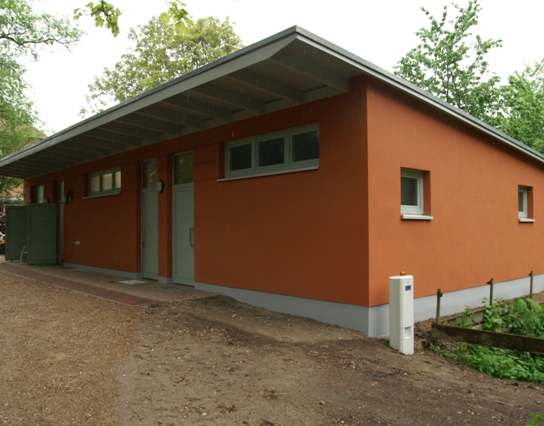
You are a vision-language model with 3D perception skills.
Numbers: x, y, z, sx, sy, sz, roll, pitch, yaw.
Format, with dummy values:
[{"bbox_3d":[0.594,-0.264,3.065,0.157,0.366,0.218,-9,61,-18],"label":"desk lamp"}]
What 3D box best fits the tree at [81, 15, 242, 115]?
[{"bbox_3d":[-6.901,-5.153,30.740,11.000,15.100,11.000,0,-2,0],"label":"tree"}]

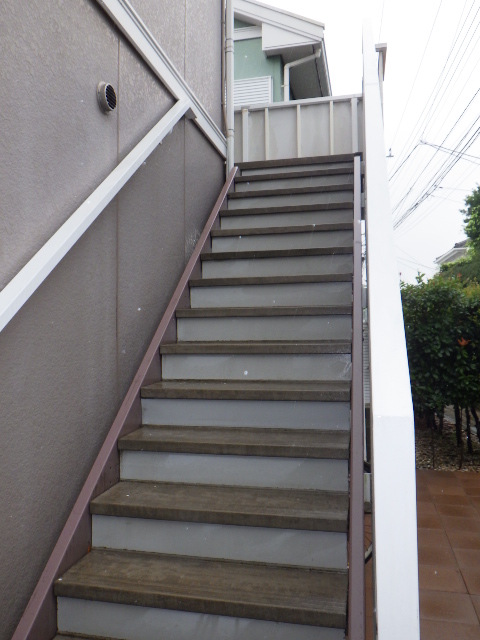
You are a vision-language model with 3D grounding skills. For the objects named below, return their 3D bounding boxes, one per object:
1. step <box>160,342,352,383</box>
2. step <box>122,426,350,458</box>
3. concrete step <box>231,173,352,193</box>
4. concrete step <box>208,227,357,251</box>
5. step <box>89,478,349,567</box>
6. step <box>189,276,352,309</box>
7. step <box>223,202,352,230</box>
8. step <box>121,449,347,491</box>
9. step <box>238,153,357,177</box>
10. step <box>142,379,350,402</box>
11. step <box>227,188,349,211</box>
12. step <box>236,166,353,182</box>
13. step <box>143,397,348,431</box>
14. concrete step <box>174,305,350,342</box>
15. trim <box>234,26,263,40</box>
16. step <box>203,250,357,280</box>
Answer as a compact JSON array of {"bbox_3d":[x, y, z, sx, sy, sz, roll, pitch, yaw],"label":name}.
[{"bbox_3d":[0.093,0.233,2.780,0.994,0.200,0.280,-1,-2,13],"label":"step"},{"bbox_3d":[-0.017,0.548,2.303,0.994,0.055,0.280,-1,-2,13],"label":"step"},{"bbox_3d":[0.472,-1.116,4.406,0.985,0.191,0.264,-1,0,14],"label":"concrete step"},{"bbox_3d":[0.310,-0.541,3.736,0.994,0.200,0.280,-1,-2,13],"label":"concrete step"},{"bbox_3d":[-0.073,0.799,2.037,0.985,0.191,0.264,-1,0,14],"label":"step"},{"bbox_3d":[0.200,-0.159,3.222,0.985,0.191,0.264,-1,0,14],"label":"step"},{"bbox_3d":[0.363,-0.733,3.932,0.985,0.191,0.264,-1,0,14],"label":"step"},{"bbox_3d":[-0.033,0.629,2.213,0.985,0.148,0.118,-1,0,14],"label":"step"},{"bbox_3d":[0.527,-1.308,4.643,0.985,0.191,0.264,-1,0,14],"label":"step"},{"bbox_3d":[0.035,0.344,2.511,0.985,0.046,0.264,-1,0,14],"label":"step"},{"bbox_3d":[0.418,-0.925,4.169,0.985,0.191,0.264,-1,0,14],"label":"step"},{"bbox_3d":[0.472,-1.194,4.456,0.994,0.055,0.280,-1,-2,13],"label":"step"},{"bbox_3d":[0.040,0.449,2.545,0.994,0.165,0.250,-1,-2,13],"label":"step"},{"bbox_3d":[0.147,0.040,3.019,0.994,0.200,0.280,-1,-2,13],"label":"concrete step"},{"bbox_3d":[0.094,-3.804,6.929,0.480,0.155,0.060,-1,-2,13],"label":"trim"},{"bbox_3d":[0.256,-0.348,3.497,0.994,0.200,0.280,-1,-2,13],"label":"step"}]

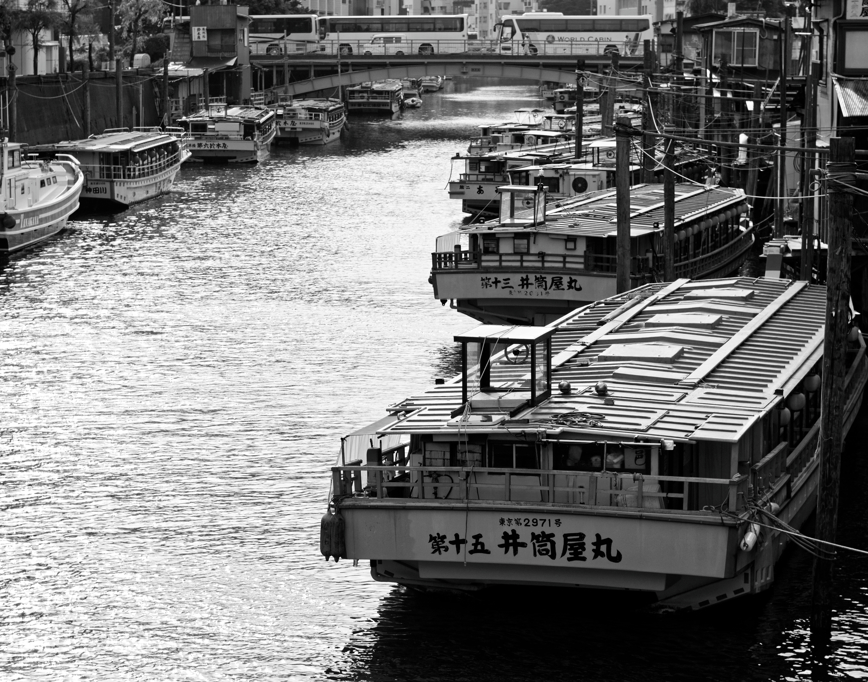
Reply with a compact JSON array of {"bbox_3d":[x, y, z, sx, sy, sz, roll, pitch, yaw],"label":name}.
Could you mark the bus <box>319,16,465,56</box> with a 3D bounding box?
[{"bbox_3d":[-3.260,-24.490,196.800,12.000,3.400,2.500,0,7,2],"label":"bus"}]

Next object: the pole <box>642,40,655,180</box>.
[{"bbox_3d":[7.299,-6.911,83.797,0.240,6.800,0.240,0,7,0],"label":"pole"}]

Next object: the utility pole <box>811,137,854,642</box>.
[{"bbox_3d":[4.523,0.520,27.747,0.290,5.655,0.290,1,7,0],"label":"utility pole"}]

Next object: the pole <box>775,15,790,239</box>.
[{"bbox_3d":[10.476,-6.048,73.826,0.200,7.600,0.200,0,7,0],"label":"pole"}]

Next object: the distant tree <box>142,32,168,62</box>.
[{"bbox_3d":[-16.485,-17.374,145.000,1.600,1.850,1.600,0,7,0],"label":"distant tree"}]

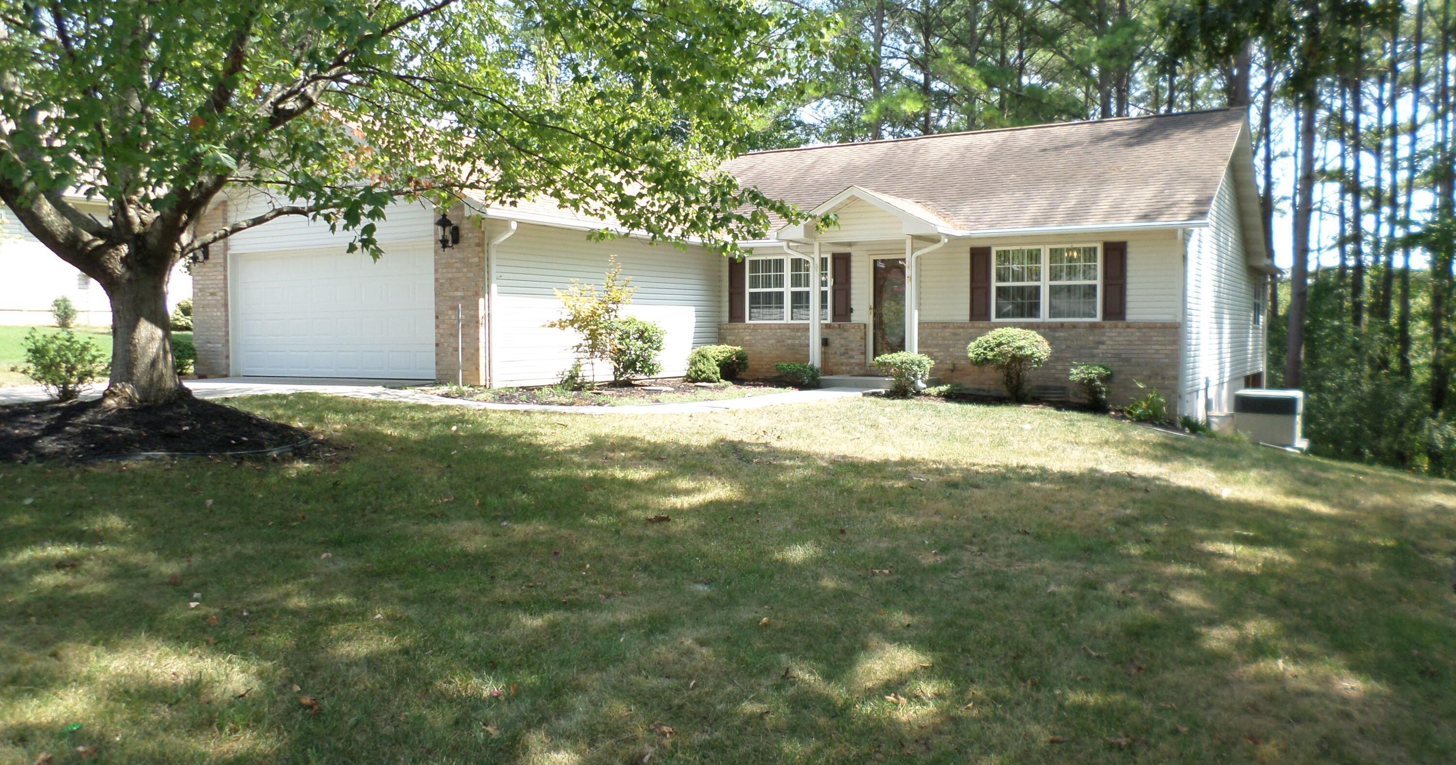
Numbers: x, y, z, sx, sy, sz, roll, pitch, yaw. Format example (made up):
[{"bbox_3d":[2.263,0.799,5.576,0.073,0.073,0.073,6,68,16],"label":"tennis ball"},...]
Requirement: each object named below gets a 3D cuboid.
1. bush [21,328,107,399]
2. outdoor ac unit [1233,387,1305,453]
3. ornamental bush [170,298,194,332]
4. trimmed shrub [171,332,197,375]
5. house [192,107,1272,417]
[{"bbox_3d":[-7.379,-0.209,11.700,0.920,0.760,0.880,-1,3,-32],"label":"bush"},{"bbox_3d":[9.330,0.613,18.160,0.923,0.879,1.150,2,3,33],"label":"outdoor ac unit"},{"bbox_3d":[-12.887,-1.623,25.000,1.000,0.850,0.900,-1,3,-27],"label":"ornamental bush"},{"bbox_3d":[-10.069,-0.505,19.138,0.900,0.720,0.900,2,3,33],"label":"trimmed shrub"},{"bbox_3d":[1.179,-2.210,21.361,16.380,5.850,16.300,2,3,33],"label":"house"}]

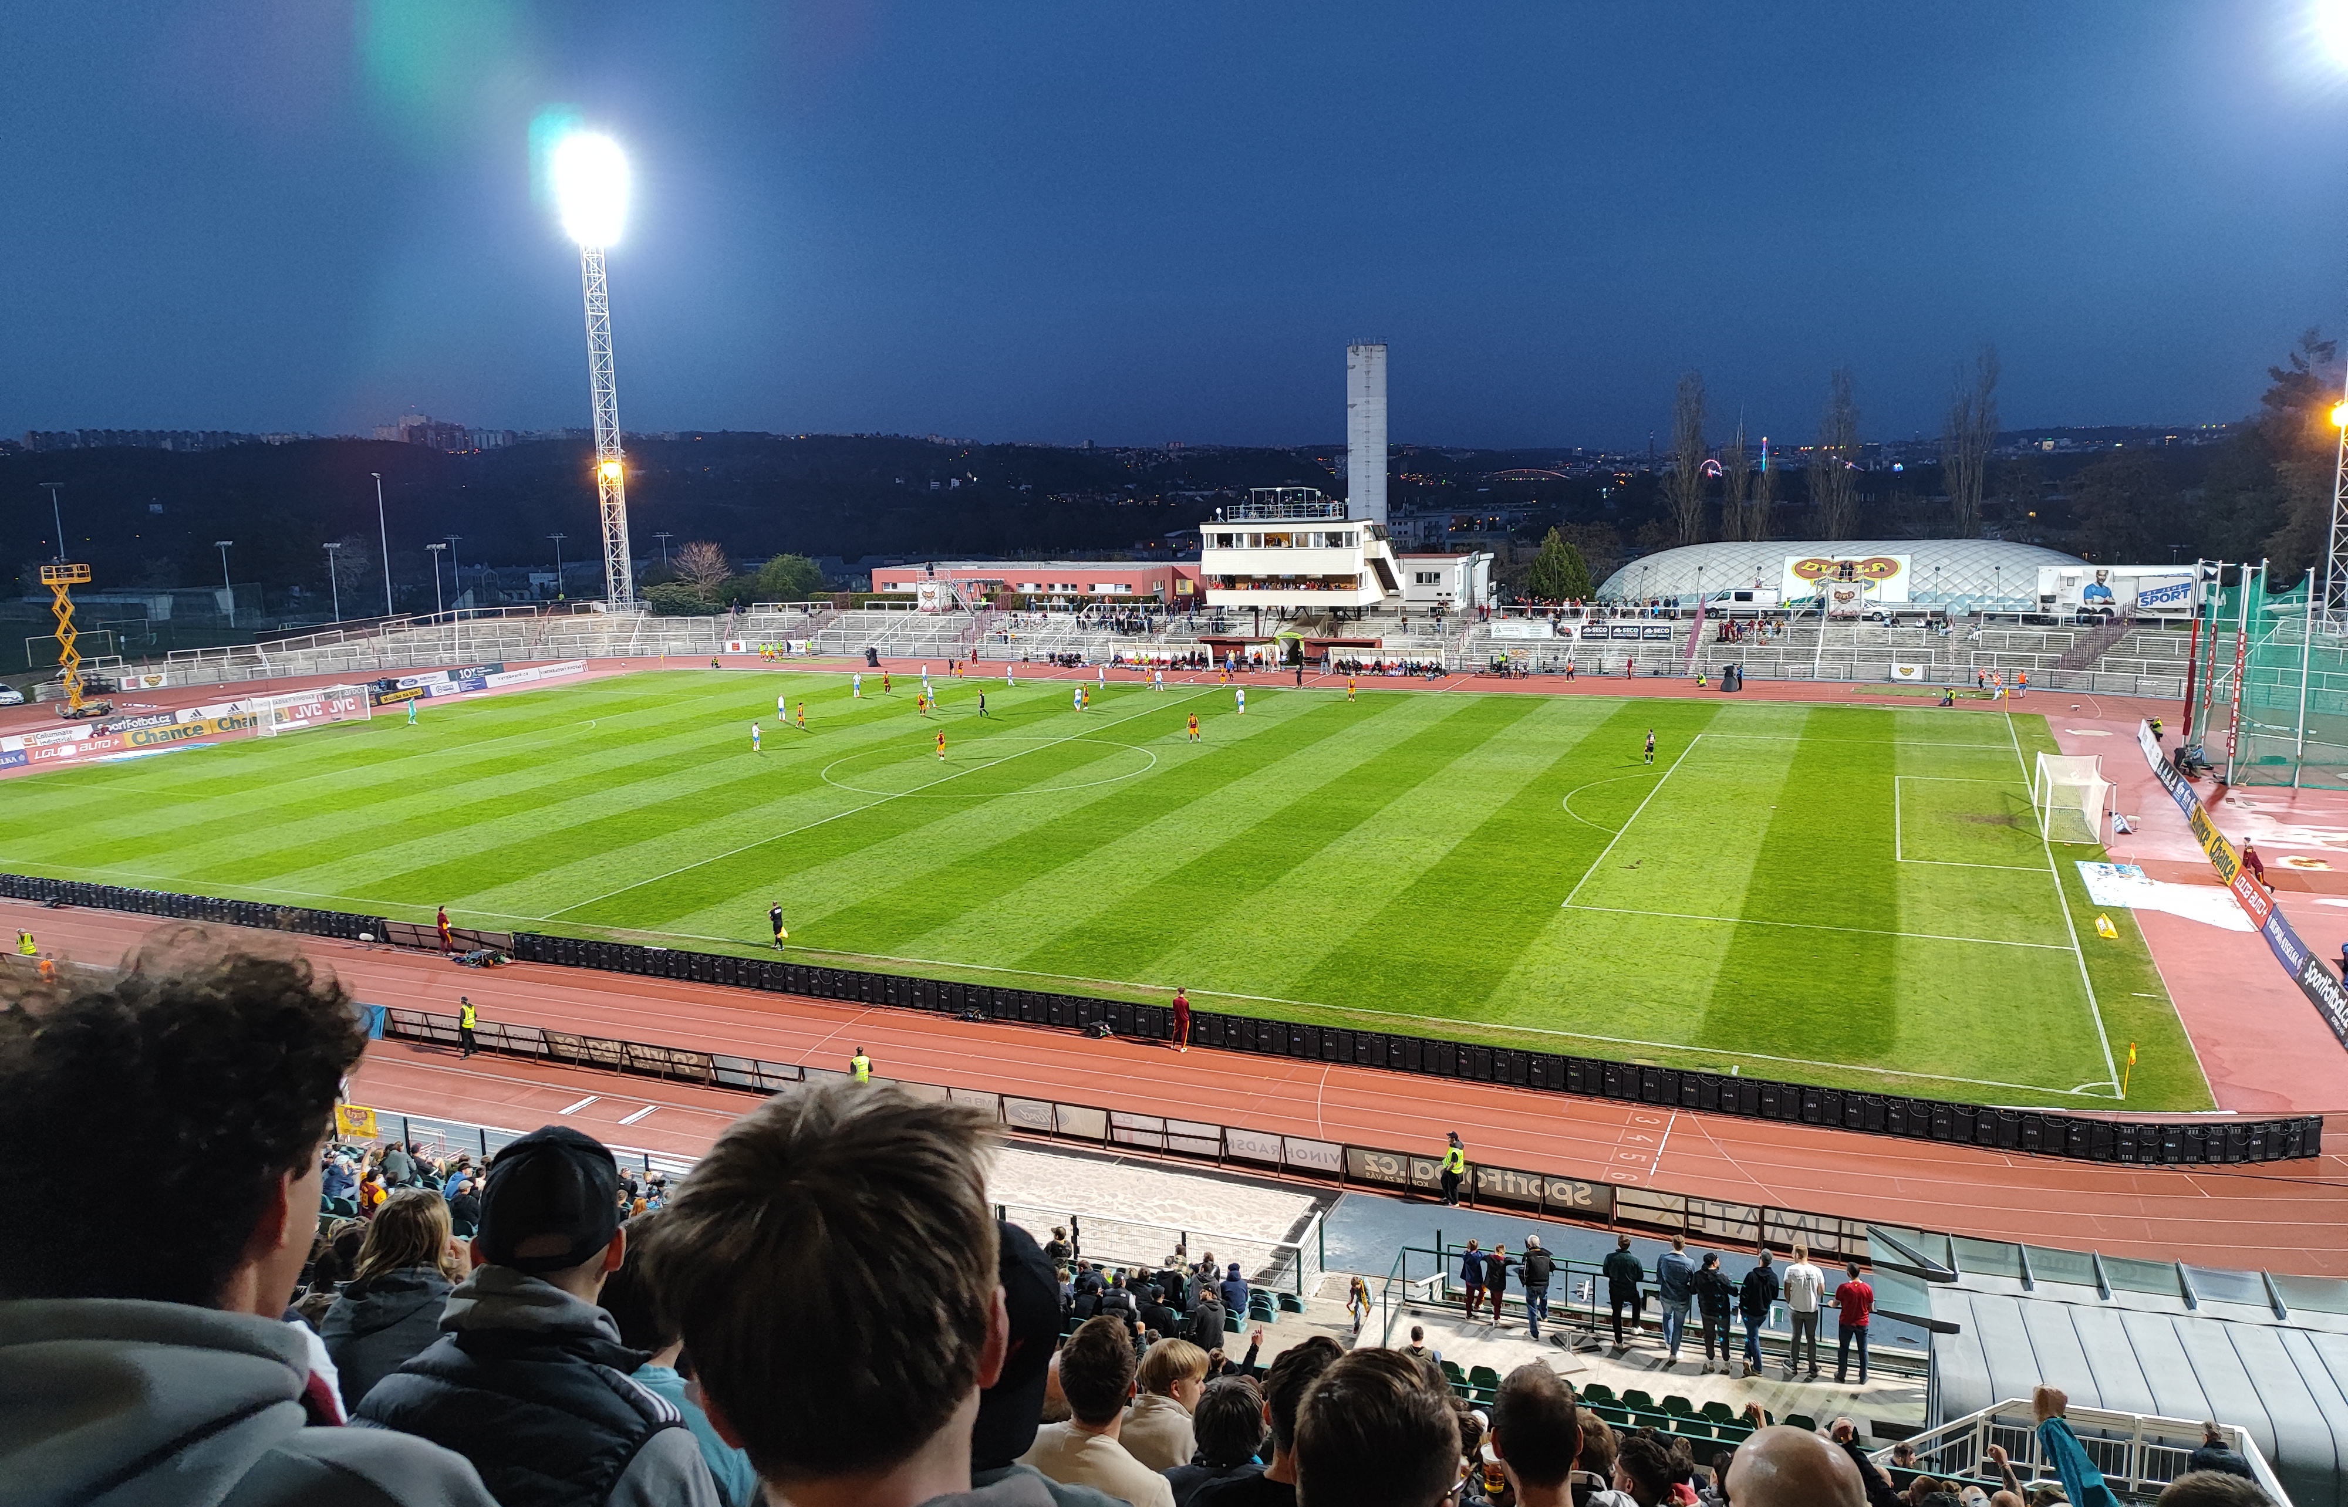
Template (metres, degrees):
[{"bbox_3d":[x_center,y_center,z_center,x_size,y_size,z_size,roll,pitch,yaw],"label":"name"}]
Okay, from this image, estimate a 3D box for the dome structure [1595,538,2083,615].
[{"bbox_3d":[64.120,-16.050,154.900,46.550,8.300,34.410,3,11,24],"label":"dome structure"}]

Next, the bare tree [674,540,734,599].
[{"bbox_3d":[-52.310,-20.080,180.040,6.480,7.080,6.270,-4,10,-16],"label":"bare tree"}]

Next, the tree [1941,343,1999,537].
[{"bbox_3d":[92.990,-32.950,190.750,6.270,29.350,6.270,3,11,26],"label":"tree"}]

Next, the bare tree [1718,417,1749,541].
[{"bbox_3d":[67.090,-29.430,196.210,3.950,22.260,3.950,2,10,19],"label":"bare tree"}]

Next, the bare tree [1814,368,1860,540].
[{"bbox_3d":[78.700,-32.150,194.620,5.260,27.320,5.260,2,11,22],"label":"bare tree"}]

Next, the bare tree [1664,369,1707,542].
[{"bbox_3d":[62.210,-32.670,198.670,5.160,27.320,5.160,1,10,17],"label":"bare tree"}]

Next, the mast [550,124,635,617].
[{"bbox_3d":[-60.720,-40.000,173.080,7.390,49.180,3.040,-6,11,-25],"label":"mast"}]

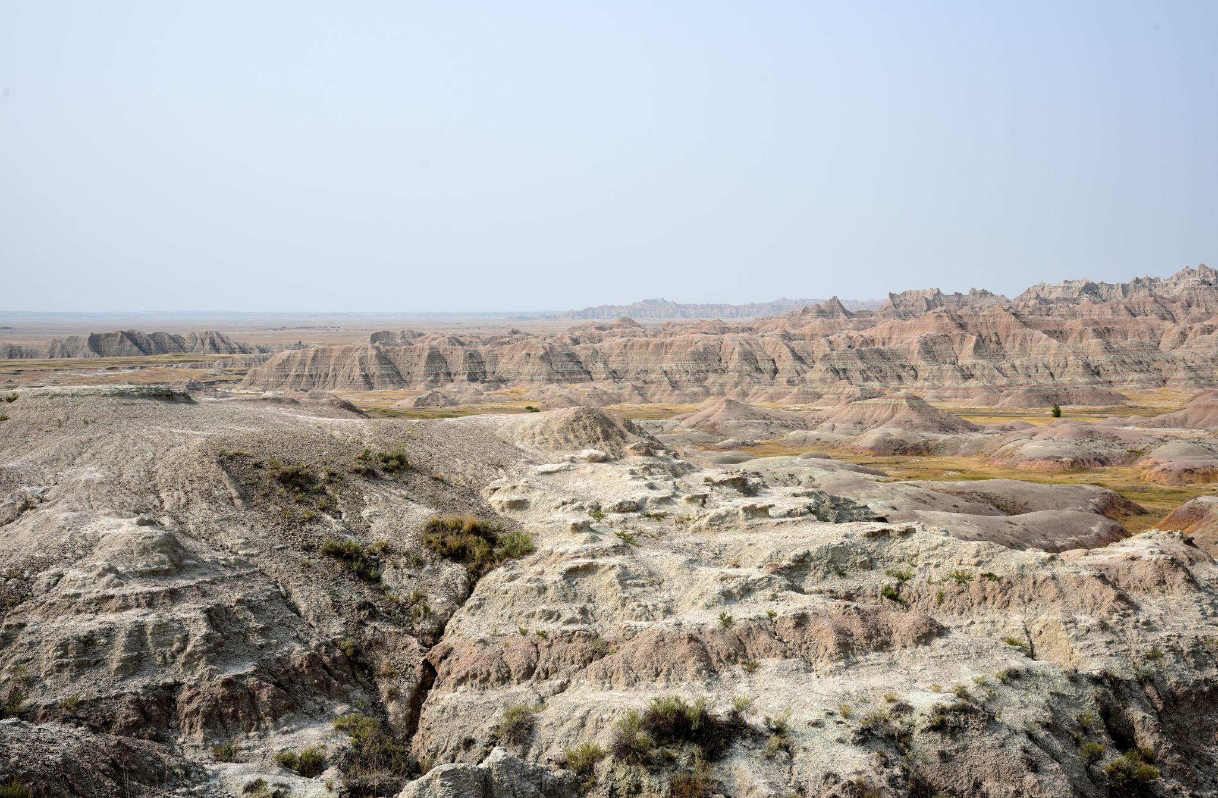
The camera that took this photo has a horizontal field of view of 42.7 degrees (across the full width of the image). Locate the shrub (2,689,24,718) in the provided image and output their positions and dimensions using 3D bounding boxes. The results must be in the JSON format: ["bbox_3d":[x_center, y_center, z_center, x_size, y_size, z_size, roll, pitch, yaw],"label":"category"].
[{"bbox_3d":[-8.425,4.311,22.000,0.296,0.372,0.251,0,3,0],"label":"shrub"}]

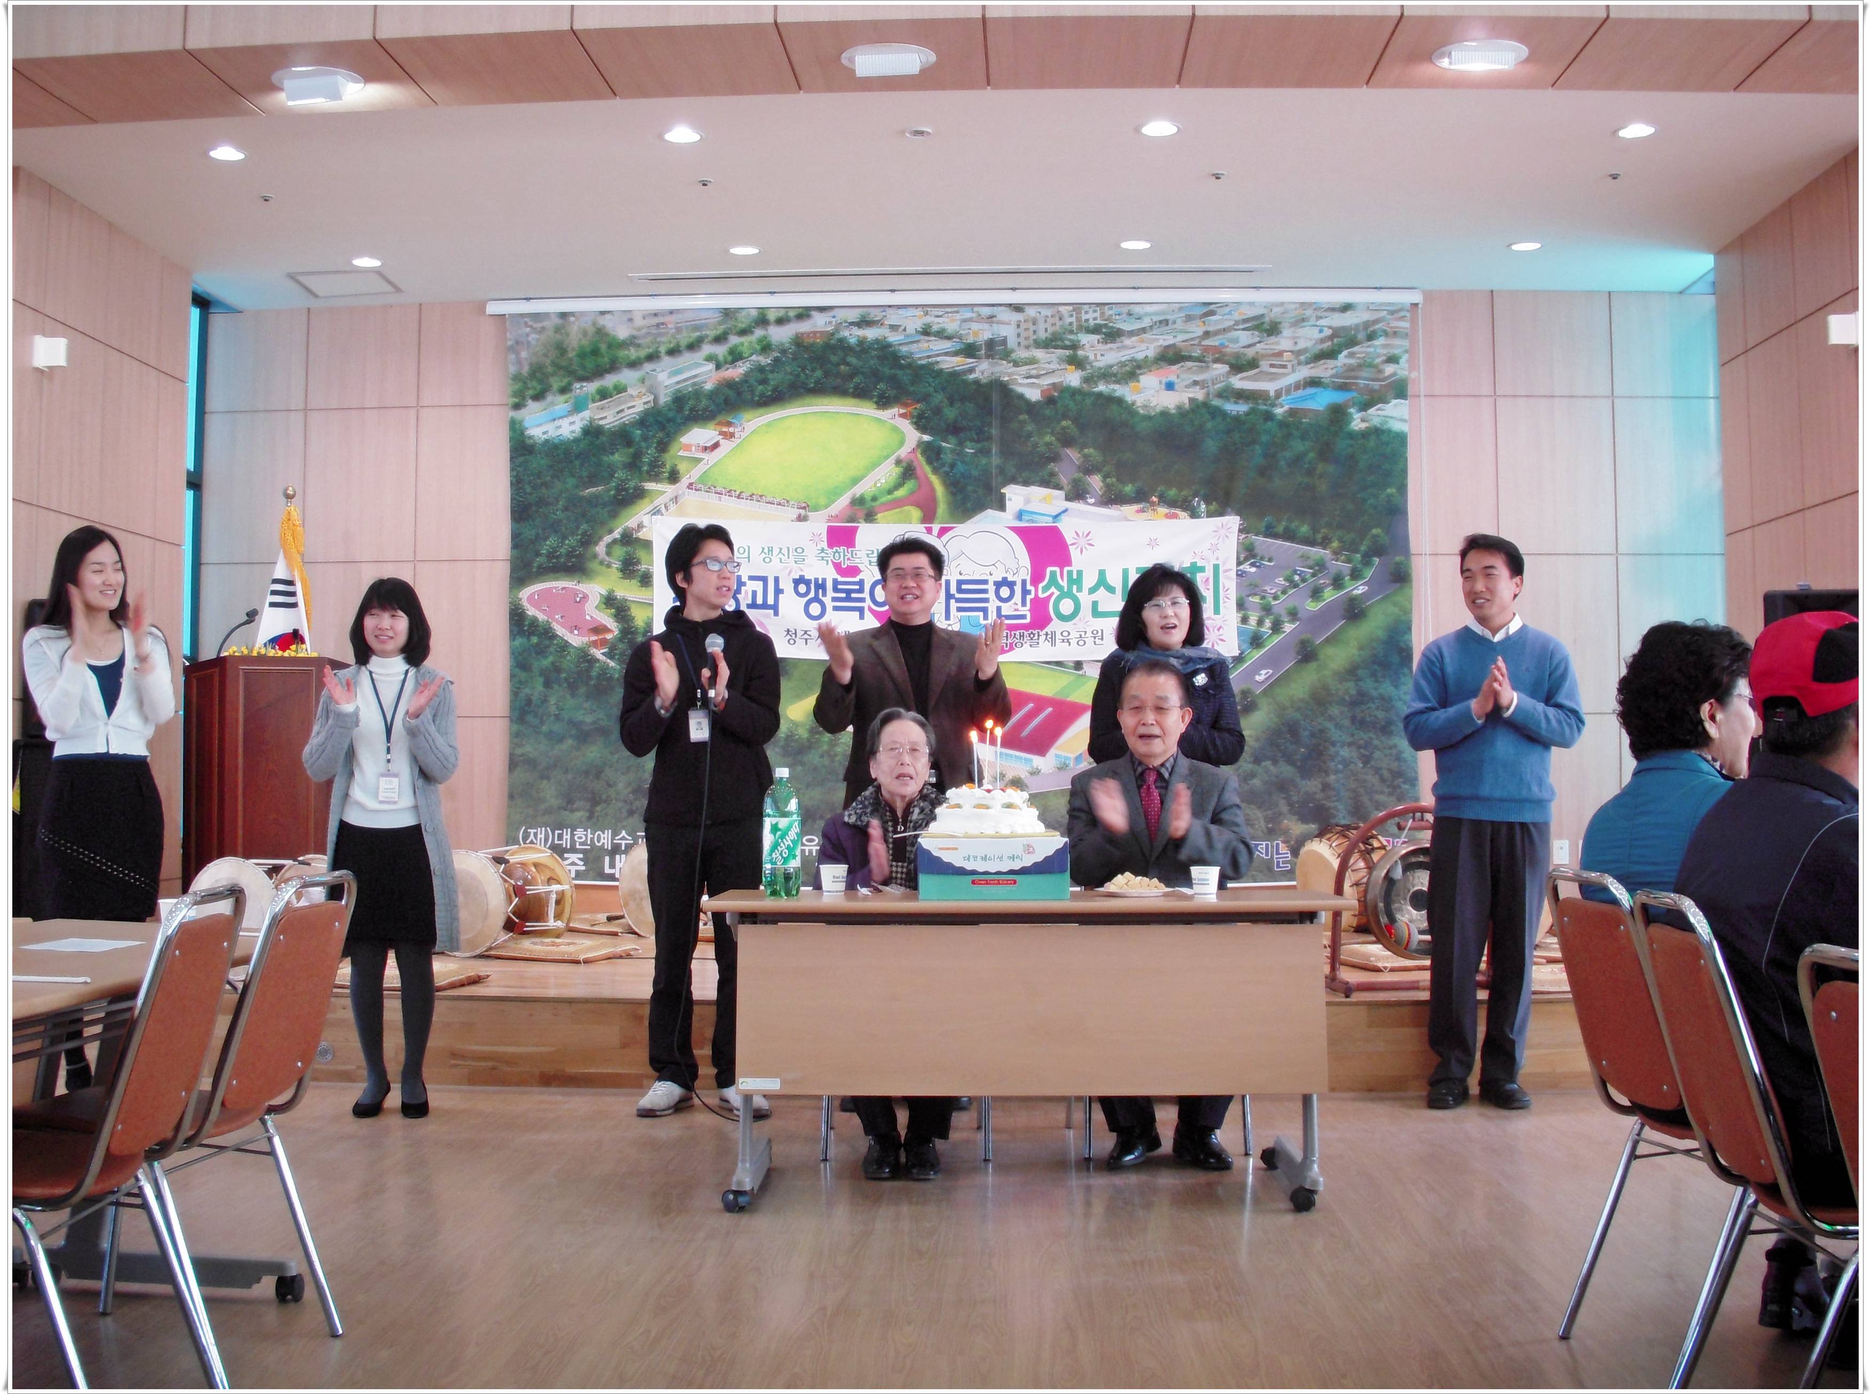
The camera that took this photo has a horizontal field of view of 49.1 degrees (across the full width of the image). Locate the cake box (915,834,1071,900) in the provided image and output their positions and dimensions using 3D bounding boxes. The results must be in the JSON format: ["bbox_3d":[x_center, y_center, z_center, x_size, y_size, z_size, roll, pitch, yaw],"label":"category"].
[{"bbox_3d":[0.141,0.403,4.872,0.350,0.142,0.330,0,-2,0],"label":"cake box"}]

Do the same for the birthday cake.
[{"bbox_3d":[0.128,0.277,4.970,0.290,0.123,0.290,0,-2,0],"label":"birthday cake"}]

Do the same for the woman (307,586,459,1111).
[{"bbox_3d":[-1.650,0.451,6.080,0.465,1.590,0.420,0,-2,-6],"label":"woman"}]

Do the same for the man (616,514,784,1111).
[{"bbox_3d":[-0.690,0.371,6.000,0.475,1.745,0.420,0,-2,-6],"label":"man"}]

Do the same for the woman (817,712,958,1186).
[{"bbox_3d":[-0.111,0.621,5.450,0.420,1.190,0.660,0,-2,-1],"label":"woman"}]

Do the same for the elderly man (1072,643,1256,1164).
[{"bbox_3d":[0.600,0.555,5.500,0.510,1.320,0.630,0,-2,5],"label":"elderly man"}]

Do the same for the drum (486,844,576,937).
[{"bbox_3d":[-1.820,0.850,8.622,0.420,0.420,0.620,-1,-2,17],"label":"drum"}]

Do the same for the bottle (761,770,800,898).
[{"bbox_3d":[-0.365,0.322,4.880,0.094,0.313,0.094,0,-2,0],"label":"bottle"}]

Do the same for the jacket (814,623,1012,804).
[{"bbox_3d":[-0.068,0.042,6.170,0.590,0.540,0.380,0,-2,-3],"label":"jacket"}]

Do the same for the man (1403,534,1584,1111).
[{"bbox_3d":[1.698,0.376,6.240,0.540,1.740,0.380,-1,-3,20],"label":"man"}]

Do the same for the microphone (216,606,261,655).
[{"bbox_3d":[-2.872,-0.257,8.468,0.200,0.210,0.080,1,-3,-30],"label":"microphone"}]

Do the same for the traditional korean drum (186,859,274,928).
[{"bbox_3d":[-2.470,0.813,7.723,0.420,0.420,0.620,-1,-3,21],"label":"traditional korean drum"}]

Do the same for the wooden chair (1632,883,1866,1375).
[{"bbox_3d":[1.315,0.705,2.930,0.540,0.850,0.440,0,-2,3],"label":"wooden chair"}]

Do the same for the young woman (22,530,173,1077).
[{"bbox_3d":[-2.580,0.368,6.310,0.460,1.760,0.370,2,-3,-40],"label":"young woman"}]

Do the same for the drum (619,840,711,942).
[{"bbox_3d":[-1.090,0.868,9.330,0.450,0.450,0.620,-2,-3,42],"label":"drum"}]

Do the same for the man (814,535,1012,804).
[{"bbox_3d":[-0.072,0.376,6.140,0.590,1.730,0.420,0,-2,0],"label":"man"}]

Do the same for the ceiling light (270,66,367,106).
[{"bbox_3d":[-1.950,-1.932,6.470,0.280,0.085,0.270,0,-2,2],"label":"ceiling light"}]

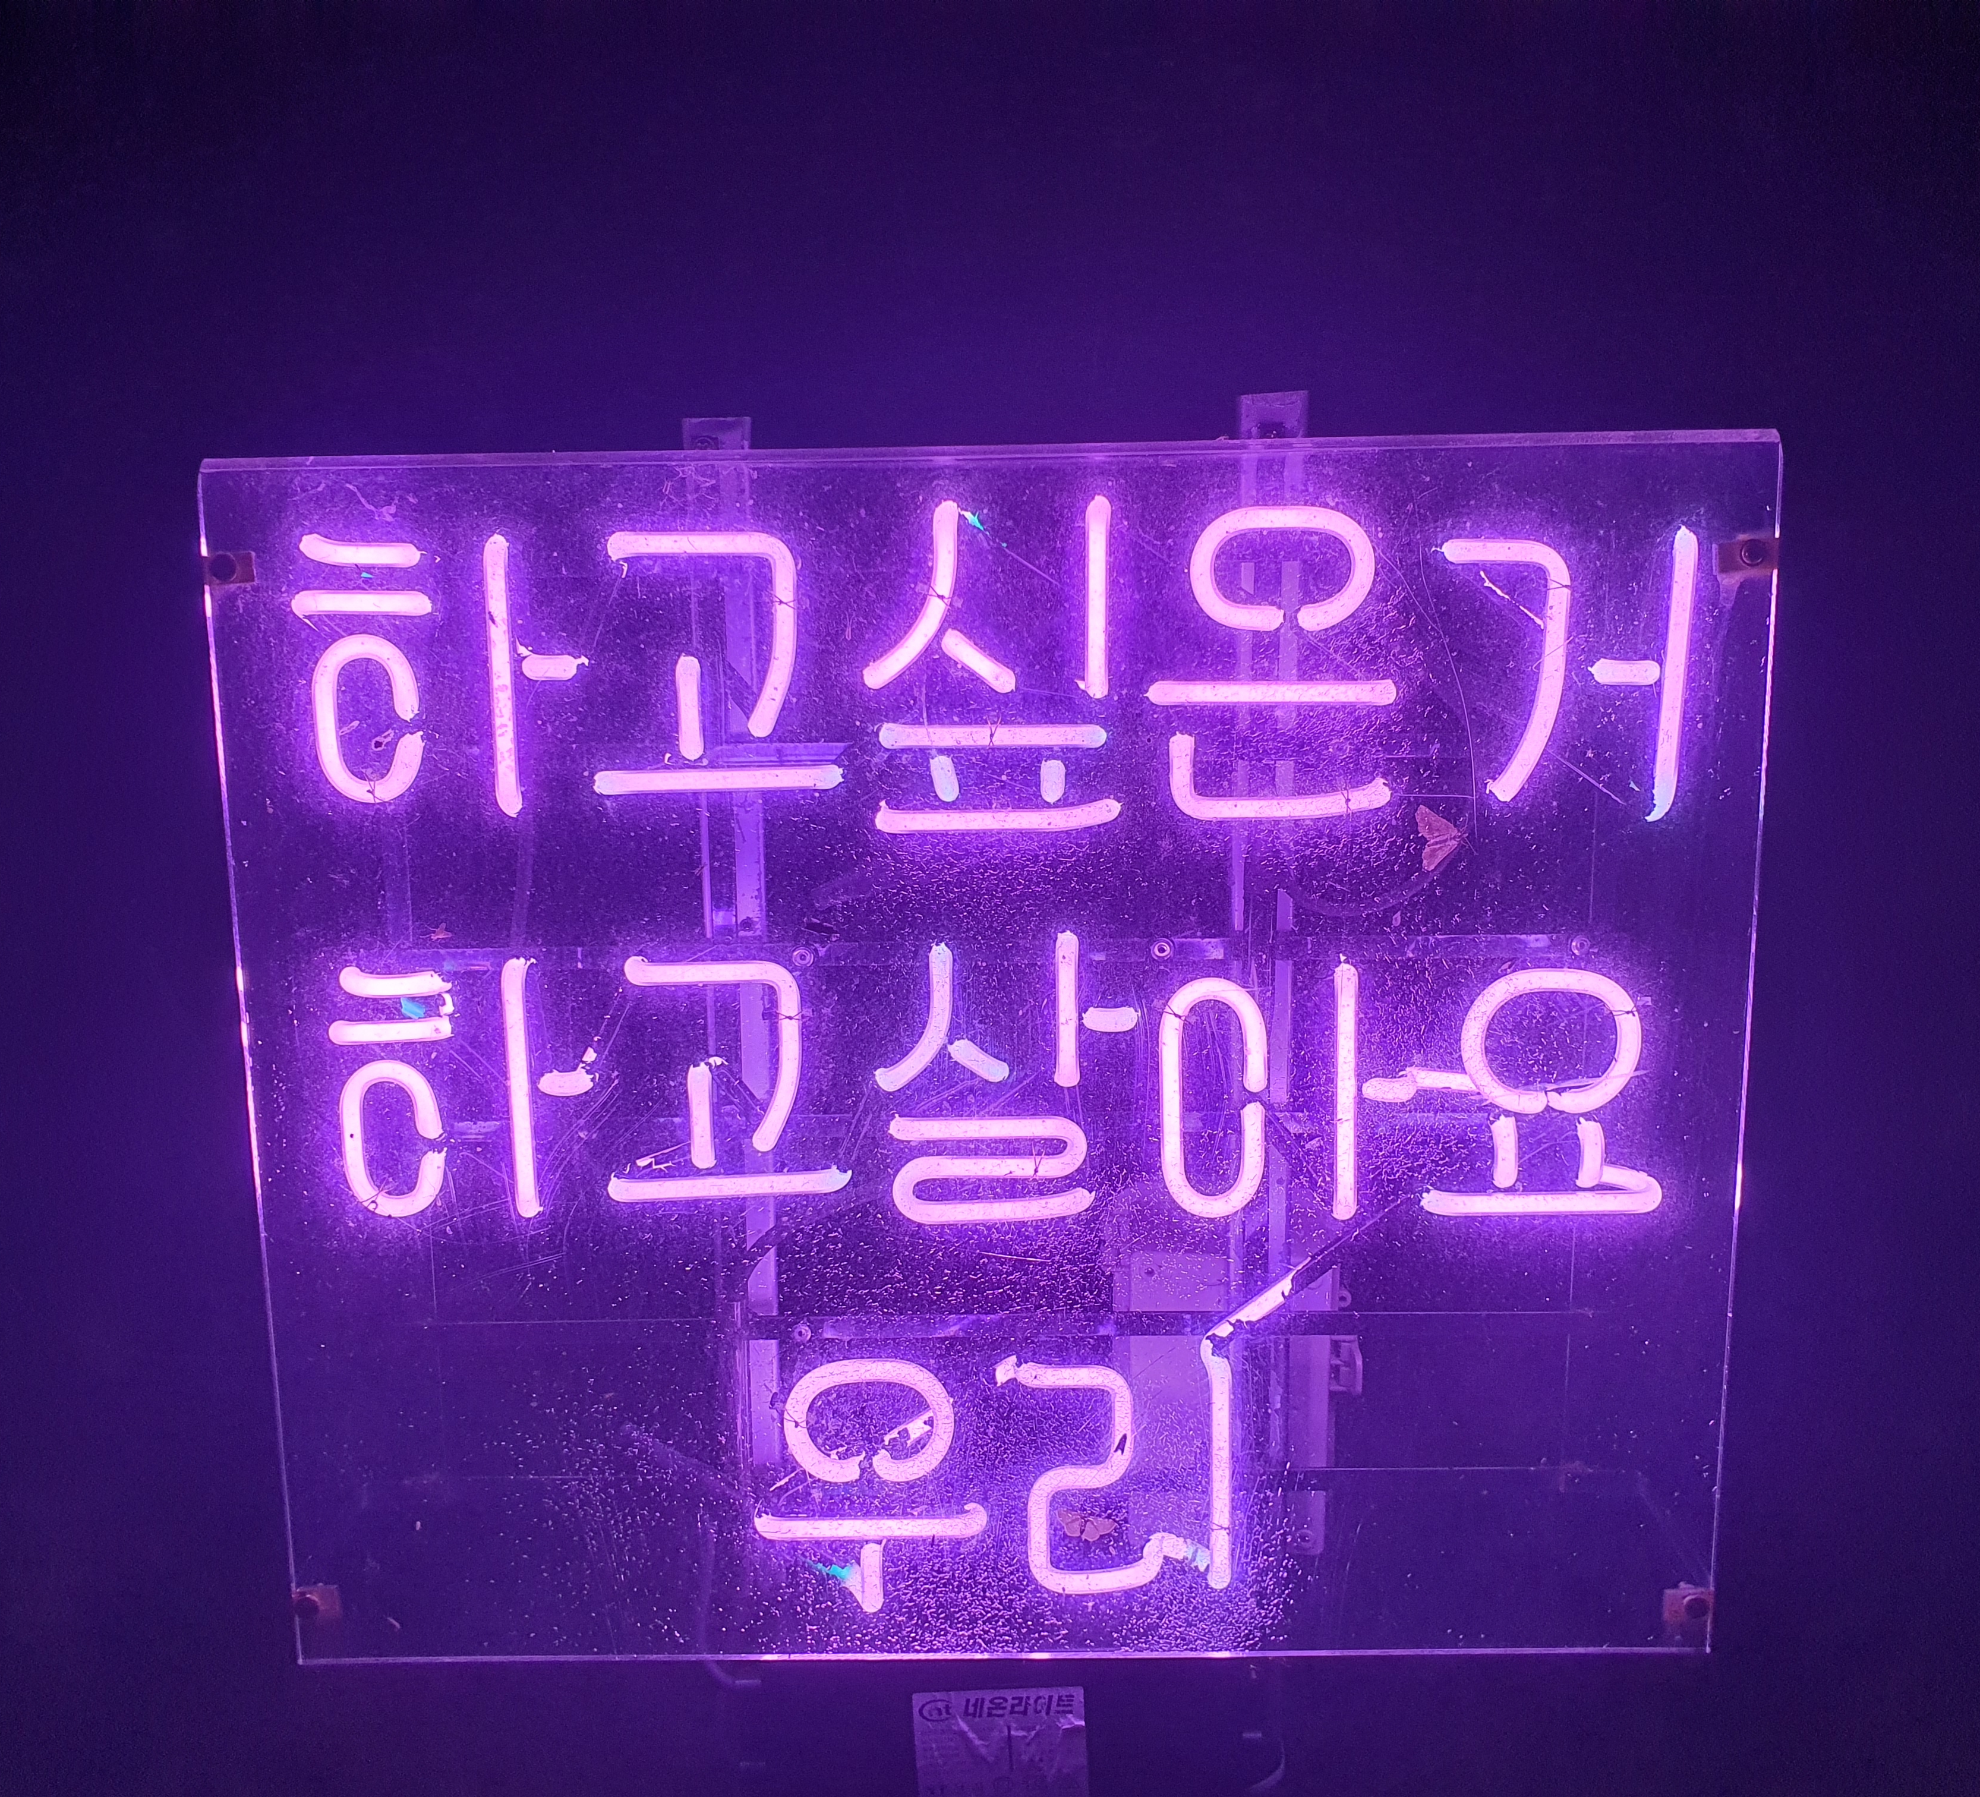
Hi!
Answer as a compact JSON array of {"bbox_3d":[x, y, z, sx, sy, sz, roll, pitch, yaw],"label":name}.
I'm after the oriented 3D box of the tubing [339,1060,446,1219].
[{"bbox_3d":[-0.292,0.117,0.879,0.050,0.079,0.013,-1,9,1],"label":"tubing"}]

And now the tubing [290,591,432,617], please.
[{"bbox_3d":[-0.293,-0.137,0.838,0.066,0.011,0.011,0,10,1],"label":"tubing"}]

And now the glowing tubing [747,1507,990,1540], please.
[{"bbox_3d":[-0.061,0.315,0.911,0.119,0.014,0.011,-3,10,1],"label":"glowing tubing"}]

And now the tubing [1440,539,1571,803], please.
[{"bbox_3d":[0.259,-0.113,0.903,0.065,0.131,0.015,-1,10,1],"label":"tubing"}]

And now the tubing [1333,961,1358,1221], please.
[{"bbox_3d":[0.172,0.094,0.870,0.011,0.129,0.011,-1,10,1],"label":"tubing"}]

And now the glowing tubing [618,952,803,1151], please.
[{"bbox_3d":[-0.145,0.082,0.942,0.094,0.104,0.015,-1,10,1],"label":"glowing tubing"}]

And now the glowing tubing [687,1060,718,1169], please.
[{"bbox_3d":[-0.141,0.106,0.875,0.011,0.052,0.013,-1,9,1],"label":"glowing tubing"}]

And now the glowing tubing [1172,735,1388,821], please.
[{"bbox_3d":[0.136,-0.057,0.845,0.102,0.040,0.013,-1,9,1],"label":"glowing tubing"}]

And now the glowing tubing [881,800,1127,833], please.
[{"bbox_3d":[0.004,-0.042,0.919,0.125,0.016,0.016,-1,10,1],"label":"glowing tubing"}]

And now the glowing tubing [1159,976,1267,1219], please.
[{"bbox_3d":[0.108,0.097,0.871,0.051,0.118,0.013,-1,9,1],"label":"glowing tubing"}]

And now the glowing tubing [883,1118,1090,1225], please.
[{"bbox_3d":[-0.001,0.143,0.950,0.106,0.059,0.015,-1,10,1],"label":"glowing tubing"}]

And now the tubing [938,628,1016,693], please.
[{"bbox_3d":[-0.006,-0.119,0.906,0.046,0.012,0.014,39,8,-6],"label":"tubing"}]

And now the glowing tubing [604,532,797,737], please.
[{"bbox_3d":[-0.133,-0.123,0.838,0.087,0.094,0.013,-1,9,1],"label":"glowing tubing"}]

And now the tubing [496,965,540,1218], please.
[{"bbox_3d":[-0.227,0.093,0.874,0.013,0.128,0.013,-1,9,1],"label":"tubing"}]

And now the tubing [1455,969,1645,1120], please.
[{"bbox_3d":[0.270,0.069,0.864,0.086,0.071,0.013,-1,10,1],"label":"tubing"}]

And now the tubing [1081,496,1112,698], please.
[{"bbox_3d":[0.053,-0.150,0.899,0.012,0.100,0.014,0,10,1],"label":"tubing"}]

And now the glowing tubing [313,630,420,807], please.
[{"bbox_3d":[-0.292,-0.084,0.847,0.050,0.080,0.013,-1,10,1],"label":"glowing tubing"}]

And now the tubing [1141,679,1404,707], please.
[{"bbox_3d":[0.132,-0.096,0.838,0.116,0.011,0.011,0,10,1],"label":"tubing"}]

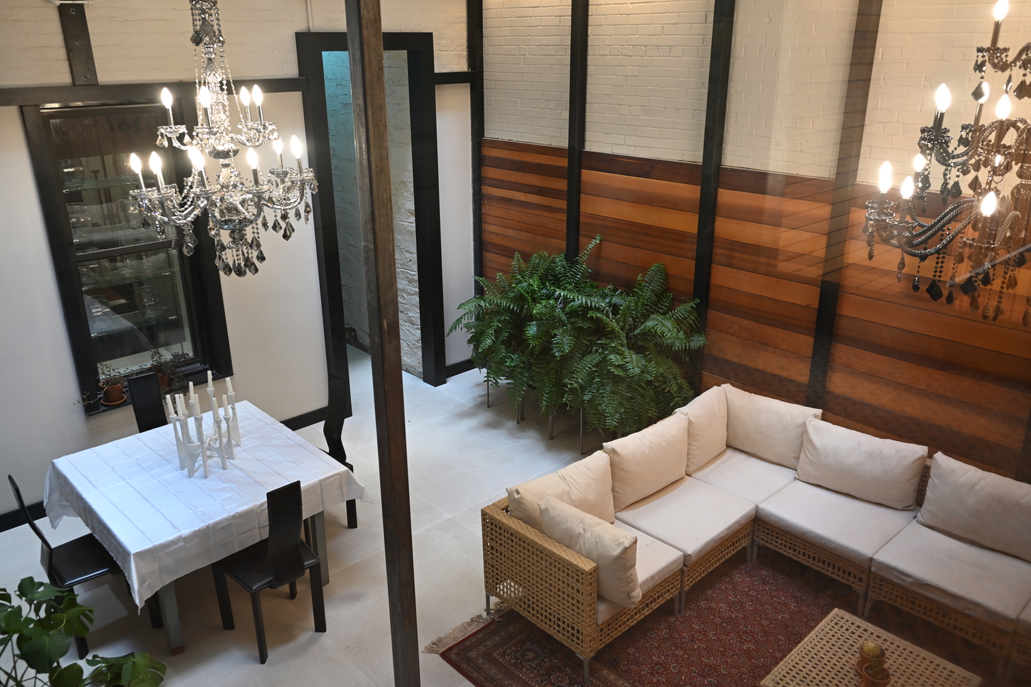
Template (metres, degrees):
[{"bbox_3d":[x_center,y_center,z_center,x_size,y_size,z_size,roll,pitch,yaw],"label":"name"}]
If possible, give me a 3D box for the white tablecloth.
[{"bbox_3d":[-1.751,0.809,4.516,1.240,0.290,1.320,-18,27,-39],"label":"white tablecloth"}]

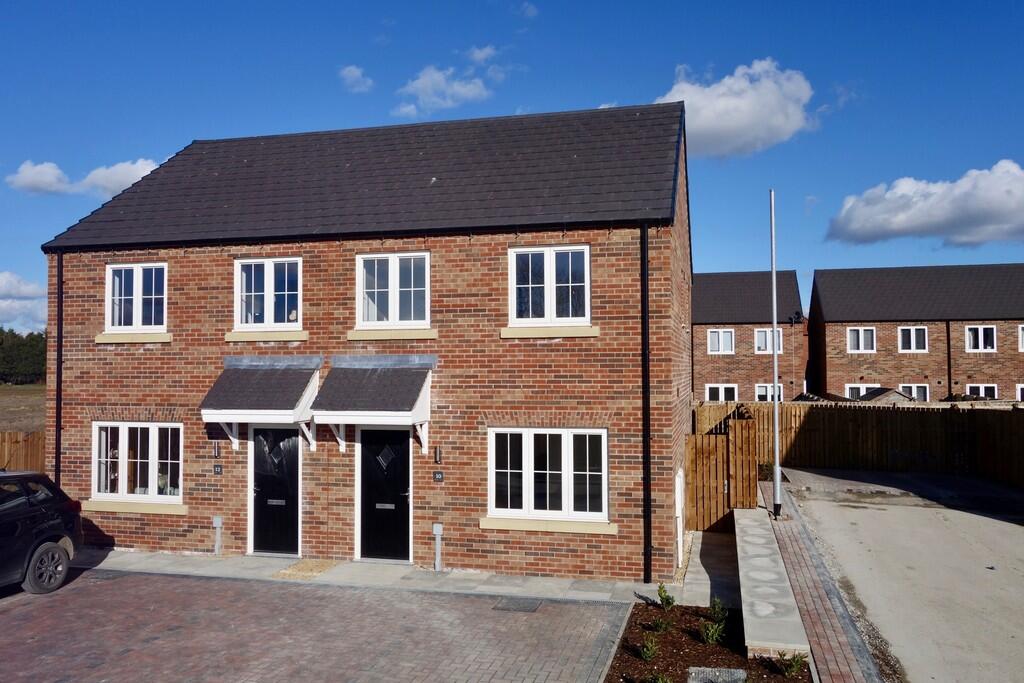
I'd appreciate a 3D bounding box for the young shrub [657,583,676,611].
[{"bbox_3d":[1.902,3.169,9.848,0.240,0.310,0.220,-1,-2,13],"label":"young shrub"}]

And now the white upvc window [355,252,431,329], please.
[{"bbox_3d":[-1.811,-0.762,12.207,1.217,1.143,0.090,-1,-2,14],"label":"white upvc window"}]

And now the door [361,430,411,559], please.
[{"bbox_3d":[-1.926,2.343,12.186,0.797,1.976,0.070,-1,-2,14],"label":"door"}]

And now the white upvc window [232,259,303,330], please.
[{"bbox_3d":[-3.878,-0.740,12.720,1.212,1.145,0.090,-1,-2,14],"label":"white upvc window"}]

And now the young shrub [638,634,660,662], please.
[{"bbox_3d":[1.420,3.145,8.194,0.220,0.250,0.210,-1,-2,13],"label":"young shrub"}]

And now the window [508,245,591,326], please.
[{"bbox_3d":[0.557,-0.809,11.674,1.211,1.187,0.090,-1,-2,12],"label":"window"}]

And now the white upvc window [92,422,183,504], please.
[{"bbox_3d":[-6.197,2.000,13.216,1.764,1.305,0.090,-1,-2,14],"label":"white upvc window"}]

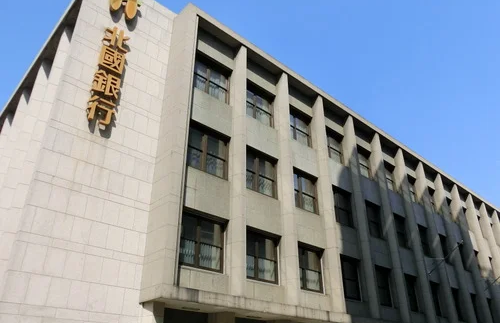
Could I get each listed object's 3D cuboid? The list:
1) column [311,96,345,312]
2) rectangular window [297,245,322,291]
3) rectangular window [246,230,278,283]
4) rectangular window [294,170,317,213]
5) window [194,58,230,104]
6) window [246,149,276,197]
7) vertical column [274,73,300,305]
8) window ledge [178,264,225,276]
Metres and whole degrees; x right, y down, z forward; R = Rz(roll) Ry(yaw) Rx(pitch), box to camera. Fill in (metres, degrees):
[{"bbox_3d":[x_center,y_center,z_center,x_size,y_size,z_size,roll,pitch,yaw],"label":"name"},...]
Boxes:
[{"bbox_3d":[3.737,1.521,20.658,0.400,11.355,0.533,23,-36,-37],"label":"column"},{"bbox_3d":[2.235,4.453,17.260,2.047,1.932,0.168,24,-37,-36],"label":"rectangular window"},{"bbox_3d":[0.250,3.731,16.635,2.331,1.976,0.189,23,-36,-37],"label":"rectangular window"},{"bbox_3d":[2.218,1.401,18.945,2.047,1.932,0.168,24,-37,-36],"label":"rectangular window"},{"bbox_3d":[-1.823,-3.582,18.270,2.331,1.998,0.189,23,-36,-37],"label":"window"},{"bbox_3d":[0.272,0.555,17.382,2.048,1.942,0.168,24,-37,-36],"label":"window"},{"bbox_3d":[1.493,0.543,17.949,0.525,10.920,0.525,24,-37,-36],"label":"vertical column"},{"bbox_3d":[-1.728,3.712,14.336,2.375,0.122,0.289,23,-36,-37],"label":"window ledge"}]

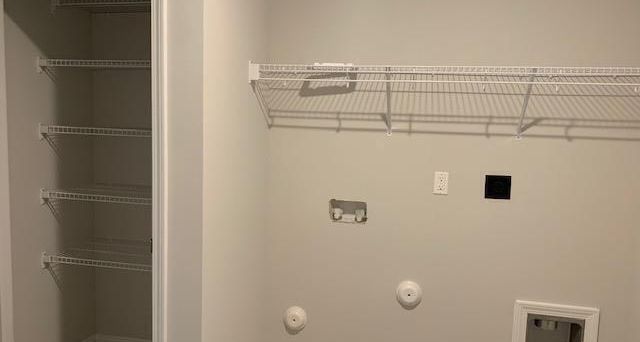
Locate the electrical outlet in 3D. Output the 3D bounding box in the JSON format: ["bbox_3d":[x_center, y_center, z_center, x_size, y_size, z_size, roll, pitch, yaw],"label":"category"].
[{"bbox_3d":[0.612,0.061,2.430,0.071,0.115,0.010,3,5,12],"label":"electrical outlet"}]

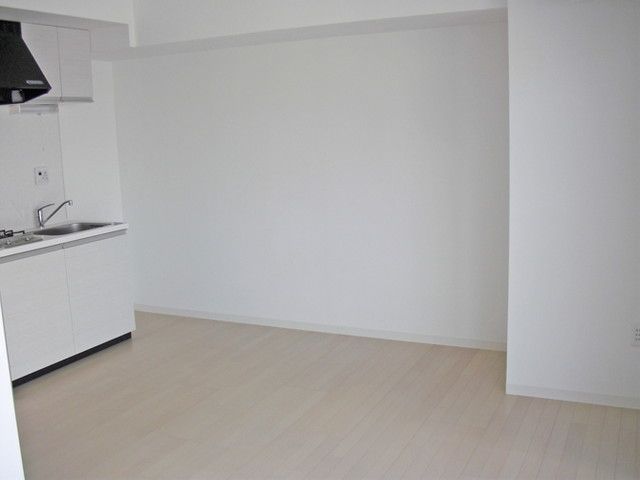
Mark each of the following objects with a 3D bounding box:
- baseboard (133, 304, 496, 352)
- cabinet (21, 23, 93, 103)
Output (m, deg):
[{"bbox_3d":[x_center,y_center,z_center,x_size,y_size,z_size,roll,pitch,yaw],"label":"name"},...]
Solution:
[{"bbox_3d":[-0.143,0.640,5.203,3.240,0.060,0.018,3,10,26],"label":"baseboard"},{"bbox_3d":[-1.896,-1.179,4.747,0.350,0.510,0.600,3,10,26],"label":"cabinet"}]

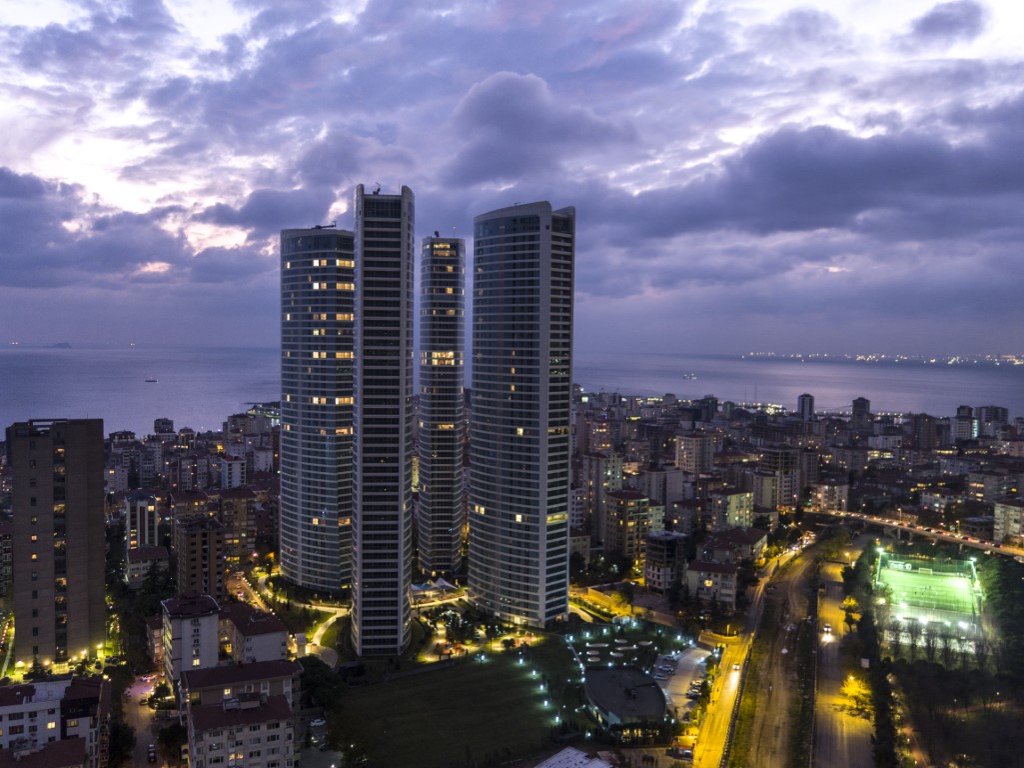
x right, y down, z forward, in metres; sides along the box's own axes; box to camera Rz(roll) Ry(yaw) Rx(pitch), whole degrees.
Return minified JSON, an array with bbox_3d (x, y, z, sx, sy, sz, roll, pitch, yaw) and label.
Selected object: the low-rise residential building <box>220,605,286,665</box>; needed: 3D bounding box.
[{"bbox_3d":[-80.960,77.430,273.970,16.500,15.000,26.000,-1,3,-28],"label":"low-rise residential building"}]

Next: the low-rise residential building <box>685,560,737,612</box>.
[{"bbox_3d":[74.110,74.030,328.570,17.300,16.000,12.000,1,2,14],"label":"low-rise residential building"}]

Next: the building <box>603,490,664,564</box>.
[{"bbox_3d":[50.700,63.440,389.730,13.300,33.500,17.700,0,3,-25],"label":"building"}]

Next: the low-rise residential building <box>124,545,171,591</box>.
[{"bbox_3d":[-146.060,75.570,365.130,17.500,15.000,13.300,1,2,4],"label":"low-rise residential building"}]

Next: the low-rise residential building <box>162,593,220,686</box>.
[{"bbox_3d":[-91.760,72.000,252.890,13.300,24.800,15.800,-1,3,-30],"label":"low-rise residential building"}]

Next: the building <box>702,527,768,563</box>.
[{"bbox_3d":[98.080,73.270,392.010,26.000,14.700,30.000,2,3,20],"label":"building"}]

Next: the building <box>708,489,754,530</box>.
[{"bbox_3d":[111.850,66.200,455.210,17.000,26.800,14.000,-1,3,-30],"label":"building"}]

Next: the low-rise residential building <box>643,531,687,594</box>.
[{"bbox_3d":[62.330,72.900,361.730,12.800,23.200,13.000,-1,3,-36],"label":"low-rise residential building"}]

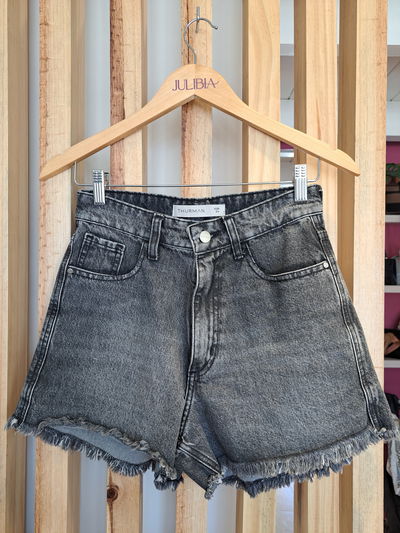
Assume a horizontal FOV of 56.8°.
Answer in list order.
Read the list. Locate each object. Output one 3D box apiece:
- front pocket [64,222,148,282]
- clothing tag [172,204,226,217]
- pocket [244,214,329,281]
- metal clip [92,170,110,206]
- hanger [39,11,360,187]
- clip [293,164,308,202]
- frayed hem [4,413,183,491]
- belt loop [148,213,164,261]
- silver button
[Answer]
[{"bbox_3d":[-0.127,-0.022,0.502,0.106,0.080,0.018,0,0,11],"label":"front pocket"},{"bbox_3d":[0.000,-0.077,0.512,0.073,0.017,0.002,0,0,5],"label":"clothing tag"},{"bbox_3d":[0.114,-0.025,0.487,0.109,0.086,0.018,0,0,-3],"label":"pocket"},{"bbox_3d":[-0.139,-0.110,0.517,0.015,0.049,0.022,0,0,5],"label":"metal clip"},{"bbox_3d":[-0.006,-0.228,0.510,0.443,0.237,0.020,0,0,5],"label":"hanger"},{"bbox_3d":[0.135,-0.111,0.493,0.015,0.049,0.022,0,0,5],"label":"clip"},{"bbox_3d":[-0.147,0.255,0.510,0.243,0.108,0.050,0,0,5],"label":"frayed hem"},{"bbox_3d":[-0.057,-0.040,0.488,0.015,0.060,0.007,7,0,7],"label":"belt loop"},{"bbox_3d":[0.006,-0.038,0.481,0.015,0.015,0.006,0,0,3],"label":"silver button"}]

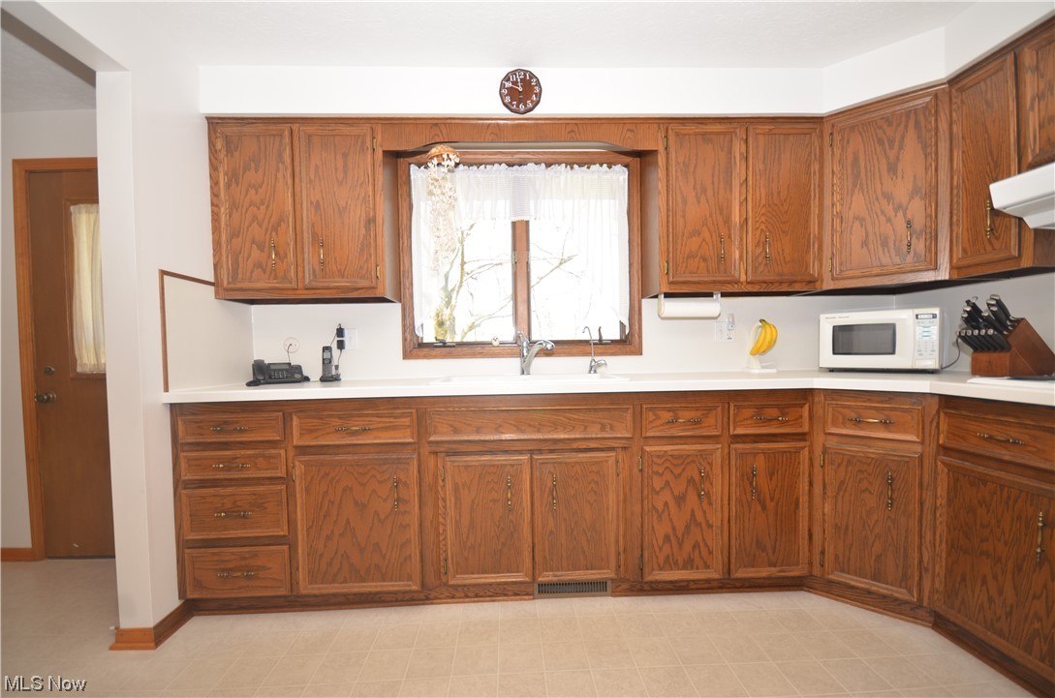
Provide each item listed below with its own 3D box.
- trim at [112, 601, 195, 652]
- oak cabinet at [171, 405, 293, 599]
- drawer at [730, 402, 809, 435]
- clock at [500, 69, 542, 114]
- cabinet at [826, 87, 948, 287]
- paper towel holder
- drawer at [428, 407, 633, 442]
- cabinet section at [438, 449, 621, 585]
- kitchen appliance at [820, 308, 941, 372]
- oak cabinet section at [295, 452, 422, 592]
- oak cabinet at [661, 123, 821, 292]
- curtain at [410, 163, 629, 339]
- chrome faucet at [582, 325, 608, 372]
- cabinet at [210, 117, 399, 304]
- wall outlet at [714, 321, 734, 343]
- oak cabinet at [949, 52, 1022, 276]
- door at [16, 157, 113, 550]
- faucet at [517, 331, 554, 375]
[{"bbox_3d":[-1.437,1.049,1.686,0.167,0.080,0.203,-1,1,-2],"label":"trim"},{"bbox_3d":[-1.171,0.584,2.002,0.439,0.782,0.595,-1,1,-2],"label":"oak cabinet"},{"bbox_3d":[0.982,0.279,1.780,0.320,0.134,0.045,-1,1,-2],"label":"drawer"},{"bbox_3d":[-0.029,-1.163,1.973,0.196,0.206,0.035,-1,1,-2],"label":"clock"},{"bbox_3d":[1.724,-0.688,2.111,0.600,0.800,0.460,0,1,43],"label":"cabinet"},{"bbox_3d":[0.780,-0.204,2.114,0.299,0.128,0.115,-1,1,-2],"label":"paper towel holder"},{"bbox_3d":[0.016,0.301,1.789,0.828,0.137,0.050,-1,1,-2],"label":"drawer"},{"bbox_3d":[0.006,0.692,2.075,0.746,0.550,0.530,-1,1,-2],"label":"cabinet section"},{"bbox_3d":[1.712,-0.030,2.140,0.432,0.275,0.330,0,1,41],"label":"kitchen appliance"},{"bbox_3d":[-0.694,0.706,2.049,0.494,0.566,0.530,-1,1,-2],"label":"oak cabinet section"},{"bbox_3d":[0.992,-0.665,2.195,0.771,0.782,0.318,-1,1,-2],"label":"oak cabinet"},{"bbox_3d":[-0.036,-0.513,2.334,1.155,0.944,0.050,-1,1,-2],"label":"curtain"},{"bbox_3d":[0.340,0.006,2.240,0.120,0.250,0.120,-1,1,23],"label":"chrome faucet"},{"bbox_3d":[-1.053,-0.638,2.143,0.770,0.800,0.315,-1,1,-2],"label":"cabinet"},{"bbox_3d":[1.067,-0.091,2.363,0.121,0.115,0.012,-1,1,-2],"label":"wall outlet"},{"bbox_3d":[1.888,-0.684,1.672,0.320,0.800,0.275,-1,1,-2],"label":"oak cabinet"},{"bbox_3d":[-2.168,0.071,2.345,0.960,2.090,0.080,-1,1,-2],"label":"door"},{"bbox_3d":[0.040,0.025,2.147,0.065,0.210,0.235,-2,2,-39],"label":"faucet"}]

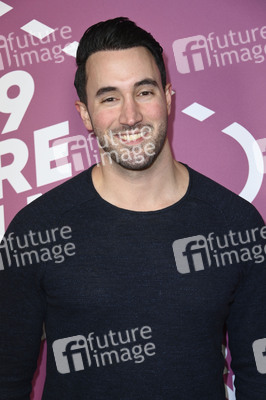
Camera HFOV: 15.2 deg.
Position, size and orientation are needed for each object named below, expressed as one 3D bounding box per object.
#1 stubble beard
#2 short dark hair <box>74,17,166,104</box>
[{"bbox_3d":[0.003,-0.090,1.720,0.130,0.085,0.095,-10,5,-4],"label":"stubble beard"},{"bbox_3d":[-0.026,-0.248,1.830,0.170,0.168,0.200,-10,3,-4],"label":"short dark hair"}]

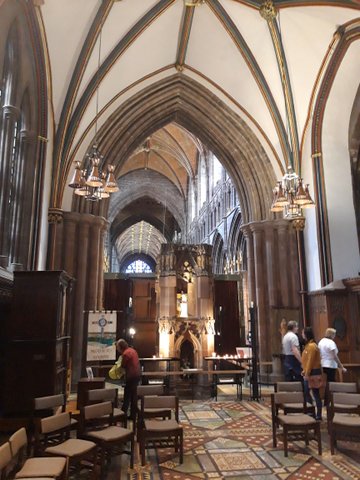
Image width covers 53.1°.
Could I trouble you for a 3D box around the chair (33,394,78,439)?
[{"bbox_3d":[-1.767,2.630,5.086,0.490,0.750,0.520,-11,-16,44],"label":"chair"}]

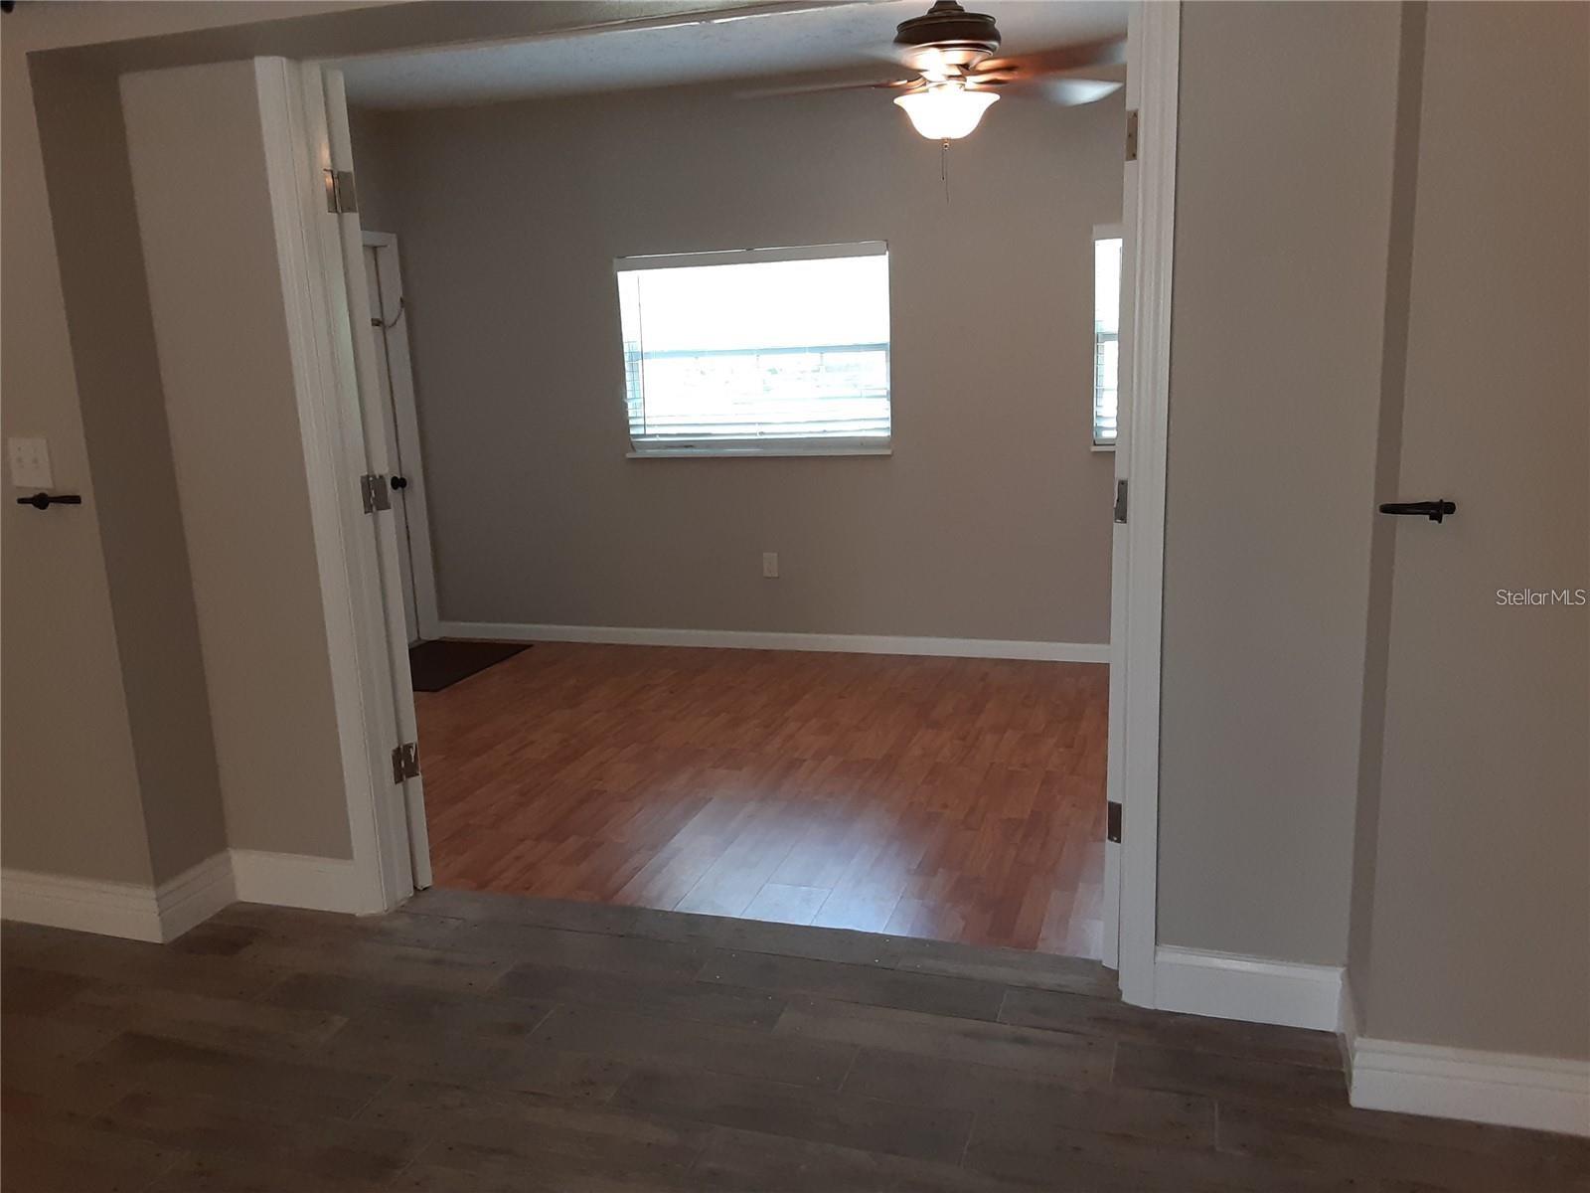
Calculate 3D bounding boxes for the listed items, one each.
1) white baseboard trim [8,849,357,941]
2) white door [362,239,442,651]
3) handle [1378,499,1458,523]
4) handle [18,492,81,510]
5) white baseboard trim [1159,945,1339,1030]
[{"bbox_3d":[-1.595,0.749,3.173,1.000,0.148,0.250,2,13,17],"label":"white baseboard trim"},{"bbox_3d":[-2.103,-0.653,5.833,0.080,2.050,0.970,2,13,17],"label":"white door"},{"bbox_3d":[0.970,-0.134,1.933,0.103,0.035,0.090,2,13,17],"label":"handle"},{"bbox_3d":[-1.650,-0.210,2.744,0.122,0.038,0.090,2,13,17],"label":"handle"},{"bbox_3d":[0.917,0.791,2.521,0.352,0.142,0.018,2,13,17],"label":"white baseboard trim"}]

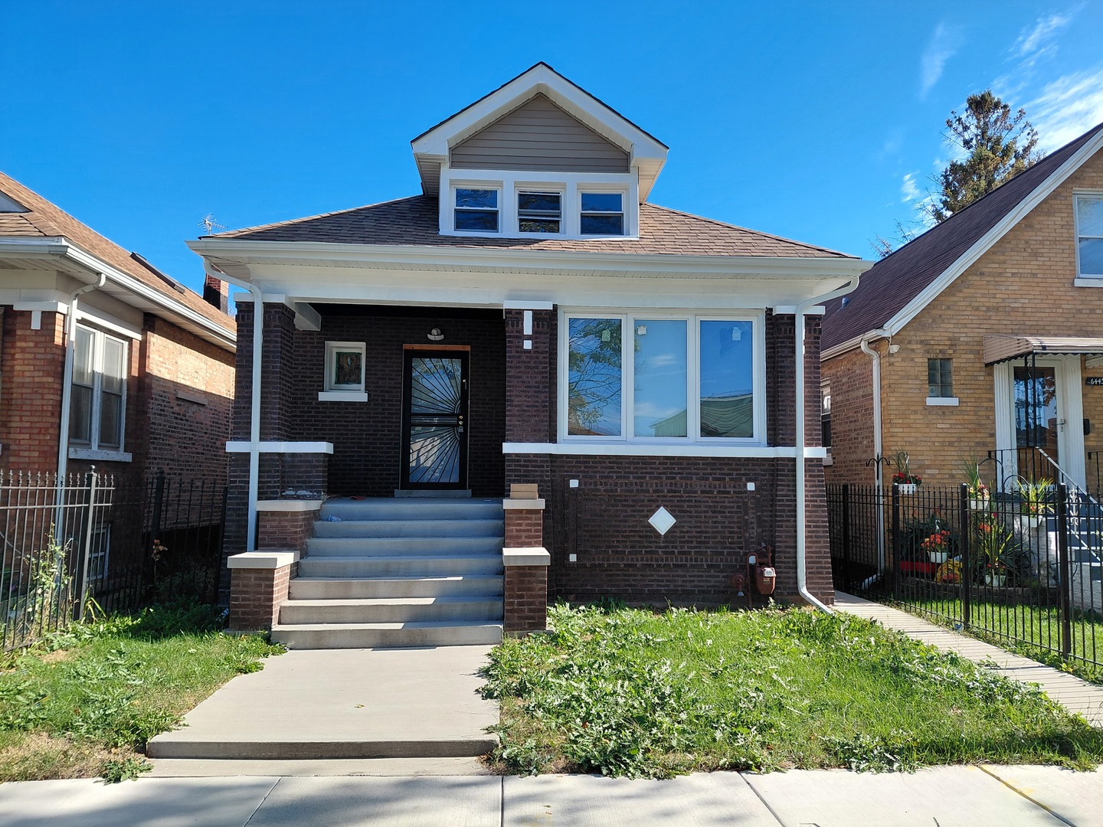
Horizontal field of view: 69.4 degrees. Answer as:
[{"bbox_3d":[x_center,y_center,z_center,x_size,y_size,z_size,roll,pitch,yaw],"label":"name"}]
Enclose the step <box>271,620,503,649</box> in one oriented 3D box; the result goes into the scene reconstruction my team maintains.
[{"bbox_3d":[-1.509,2.070,7.518,2.130,0.168,0.322,1,-4,-4],"label":"step"}]

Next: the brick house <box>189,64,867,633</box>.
[{"bbox_3d":[-0.510,-0.655,15.056,8.032,6.571,12.500,1,-4,-4],"label":"brick house"}]

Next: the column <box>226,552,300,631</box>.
[{"bbox_3d":[-2.778,1.700,7.761,0.443,0.709,0.873,1,-4,-4],"label":"column"}]

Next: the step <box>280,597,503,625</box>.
[{"bbox_3d":[-1.529,1.920,7.851,2.130,0.175,0.326,1,-4,-4],"label":"step"}]

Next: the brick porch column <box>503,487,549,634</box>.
[{"bbox_3d":[-0.281,1.492,8.462,0.441,1.257,1.917,1,-4,-4],"label":"brick porch column"}]

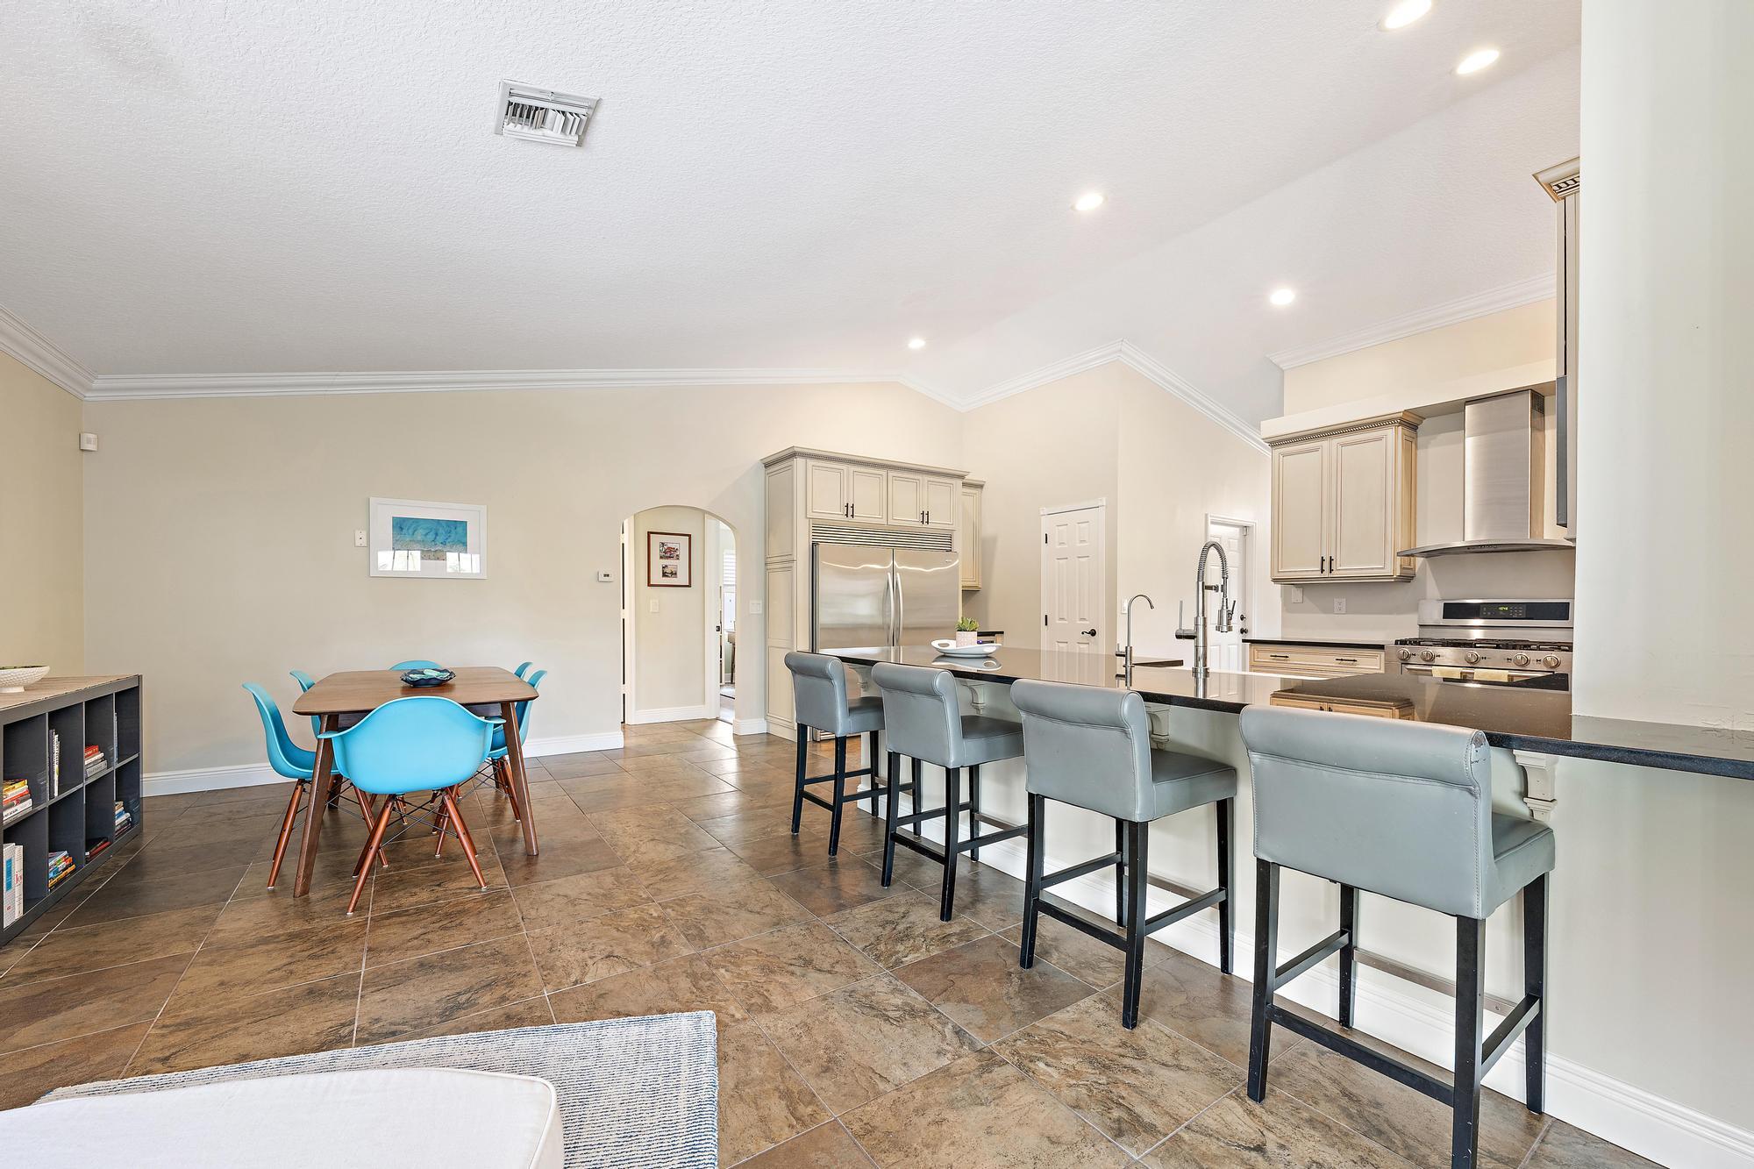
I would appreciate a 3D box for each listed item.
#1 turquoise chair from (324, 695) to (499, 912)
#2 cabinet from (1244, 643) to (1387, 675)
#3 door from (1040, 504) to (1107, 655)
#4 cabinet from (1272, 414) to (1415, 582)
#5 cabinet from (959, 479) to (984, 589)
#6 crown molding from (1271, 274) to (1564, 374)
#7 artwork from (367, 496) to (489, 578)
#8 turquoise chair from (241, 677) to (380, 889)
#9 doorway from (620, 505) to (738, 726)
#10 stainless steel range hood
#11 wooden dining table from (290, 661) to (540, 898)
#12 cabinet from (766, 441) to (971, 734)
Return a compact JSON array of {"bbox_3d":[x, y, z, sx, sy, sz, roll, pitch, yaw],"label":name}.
[{"bbox_3d":[-1.988,0.884,2.965,0.630,0.815,0.610,1,-1,-34],"label":"turquoise chair"},{"bbox_3d":[3.755,0.943,5.649,0.630,0.880,0.980,1,-1,-34],"label":"cabinet"},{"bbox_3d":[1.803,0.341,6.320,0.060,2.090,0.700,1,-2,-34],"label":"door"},{"bbox_3d":[3.860,-0.645,5.709,0.370,1.280,0.940,1,-1,-34],"label":"cabinet"},{"bbox_3d":[0.834,-0.520,7.310,0.510,1.140,0.370,1,-2,-34],"label":"cabinet"},{"bbox_3d":[4.184,-2.068,5.483,0.110,0.140,2.120,1,-1,-34],"label":"crown molding"},{"bbox_3d":[-3.169,-0.308,4.843,0.690,0.548,0.030,1,-2,-34],"label":"artwork"},{"bbox_3d":[-2.455,0.838,3.025,0.540,0.815,0.465,1,-2,-39],"label":"turquoise chair"},{"bbox_3d":[-1.719,0.331,5.913,0.995,2.025,0.150,1,-2,-34],"label":"doorway"},{"bbox_3d":[3.958,-0.689,4.341,0.520,0.995,0.907,1,-2,-34],"label":"stainless steel range hood"},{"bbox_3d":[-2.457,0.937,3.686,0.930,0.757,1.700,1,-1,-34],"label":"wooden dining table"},{"bbox_3d":[-0.074,0.123,6.833,2.030,2.600,0.660,1,-1,-34],"label":"cabinet"}]

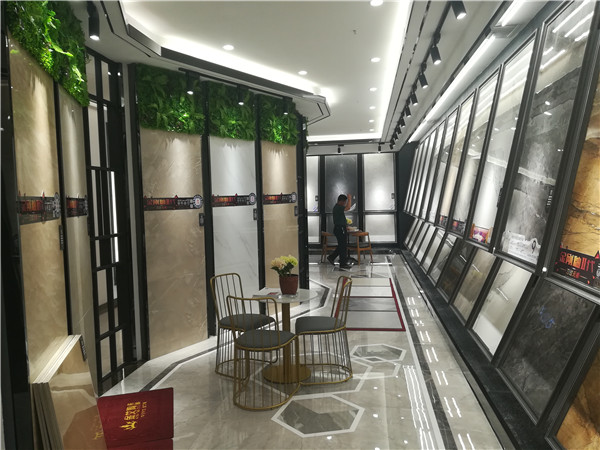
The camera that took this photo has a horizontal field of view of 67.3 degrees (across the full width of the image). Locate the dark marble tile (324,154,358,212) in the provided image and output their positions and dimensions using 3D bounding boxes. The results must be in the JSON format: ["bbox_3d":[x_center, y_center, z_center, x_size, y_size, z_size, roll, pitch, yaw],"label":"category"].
[{"bbox_3d":[1.167,-1.167,12.669,0.870,1.620,0.050,-1,-4,9],"label":"dark marble tile"}]

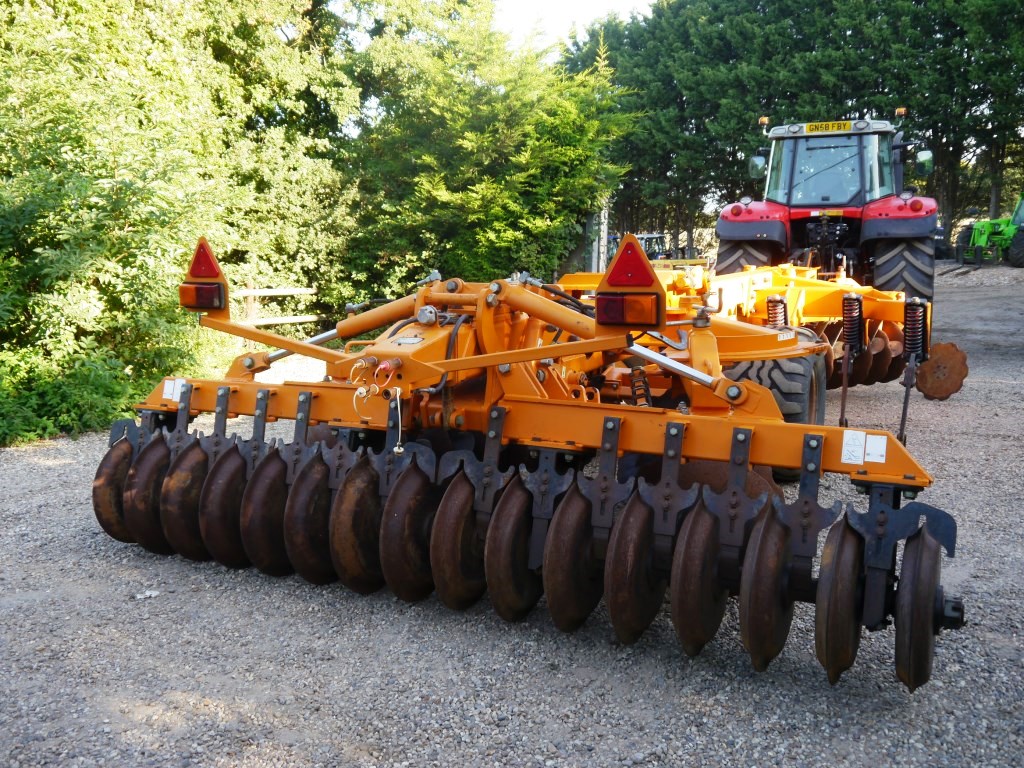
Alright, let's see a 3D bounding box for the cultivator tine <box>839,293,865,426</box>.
[{"bbox_3d":[2.542,-0.144,7.154,0.170,1.070,0.500,4,9,28],"label":"cultivator tine"}]

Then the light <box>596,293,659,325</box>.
[{"bbox_3d":[0.385,-0.252,3.170,0.205,0.106,0.060,4,9,28],"label":"light"}]

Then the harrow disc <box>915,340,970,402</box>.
[{"bbox_3d":[3.661,-0.104,8.050,0.500,0.500,0.060,4,9,24],"label":"harrow disc"}]

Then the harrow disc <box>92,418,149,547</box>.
[{"bbox_3d":[-1.976,0.502,4.975,0.250,0.700,0.600,4,9,28],"label":"harrow disc"}]

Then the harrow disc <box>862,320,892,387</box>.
[{"bbox_3d":[3.380,-0.267,8.850,0.090,0.570,0.570,-3,9,-22],"label":"harrow disc"}]

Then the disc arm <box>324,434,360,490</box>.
[{"bbox_3d":[-0.759,0.331,4.196,0.235,0.260,0.040,4,-6,26],"label":"disc arm"}]

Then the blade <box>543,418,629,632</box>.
[{"bbox_3d":[0.329,0.560,3.704,0.315,0.860,0.600,4,9,26],"label":"blade"}]

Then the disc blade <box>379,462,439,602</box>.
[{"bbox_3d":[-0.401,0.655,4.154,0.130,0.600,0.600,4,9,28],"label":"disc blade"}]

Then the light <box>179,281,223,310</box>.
[{"bbox_3d":[-1.294,-0.363,3.945,0.215,0.107,0.065,4,9,26],"label":"light"}]

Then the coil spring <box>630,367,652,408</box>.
[{"bbox_3d":[0.650,0.023,4.750,0.090,0.230,0.090,-10,9,27],"label":"coil spring"}]

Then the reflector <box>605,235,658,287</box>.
[{"bbox_3d":[0.390,-0.398,3.101,0.163,0.155,0.020,4,9,26],"label":"reflector"}]

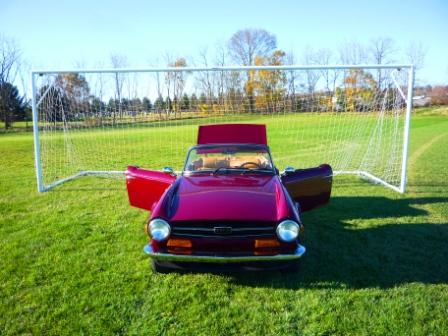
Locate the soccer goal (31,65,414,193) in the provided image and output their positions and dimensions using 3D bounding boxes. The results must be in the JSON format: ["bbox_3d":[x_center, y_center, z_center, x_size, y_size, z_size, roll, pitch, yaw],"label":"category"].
[{"bbox_3d":[-0.042,-0.898,9.006,7.520,2.500,2.400,0,8,1],"label":"soccer goal"}]

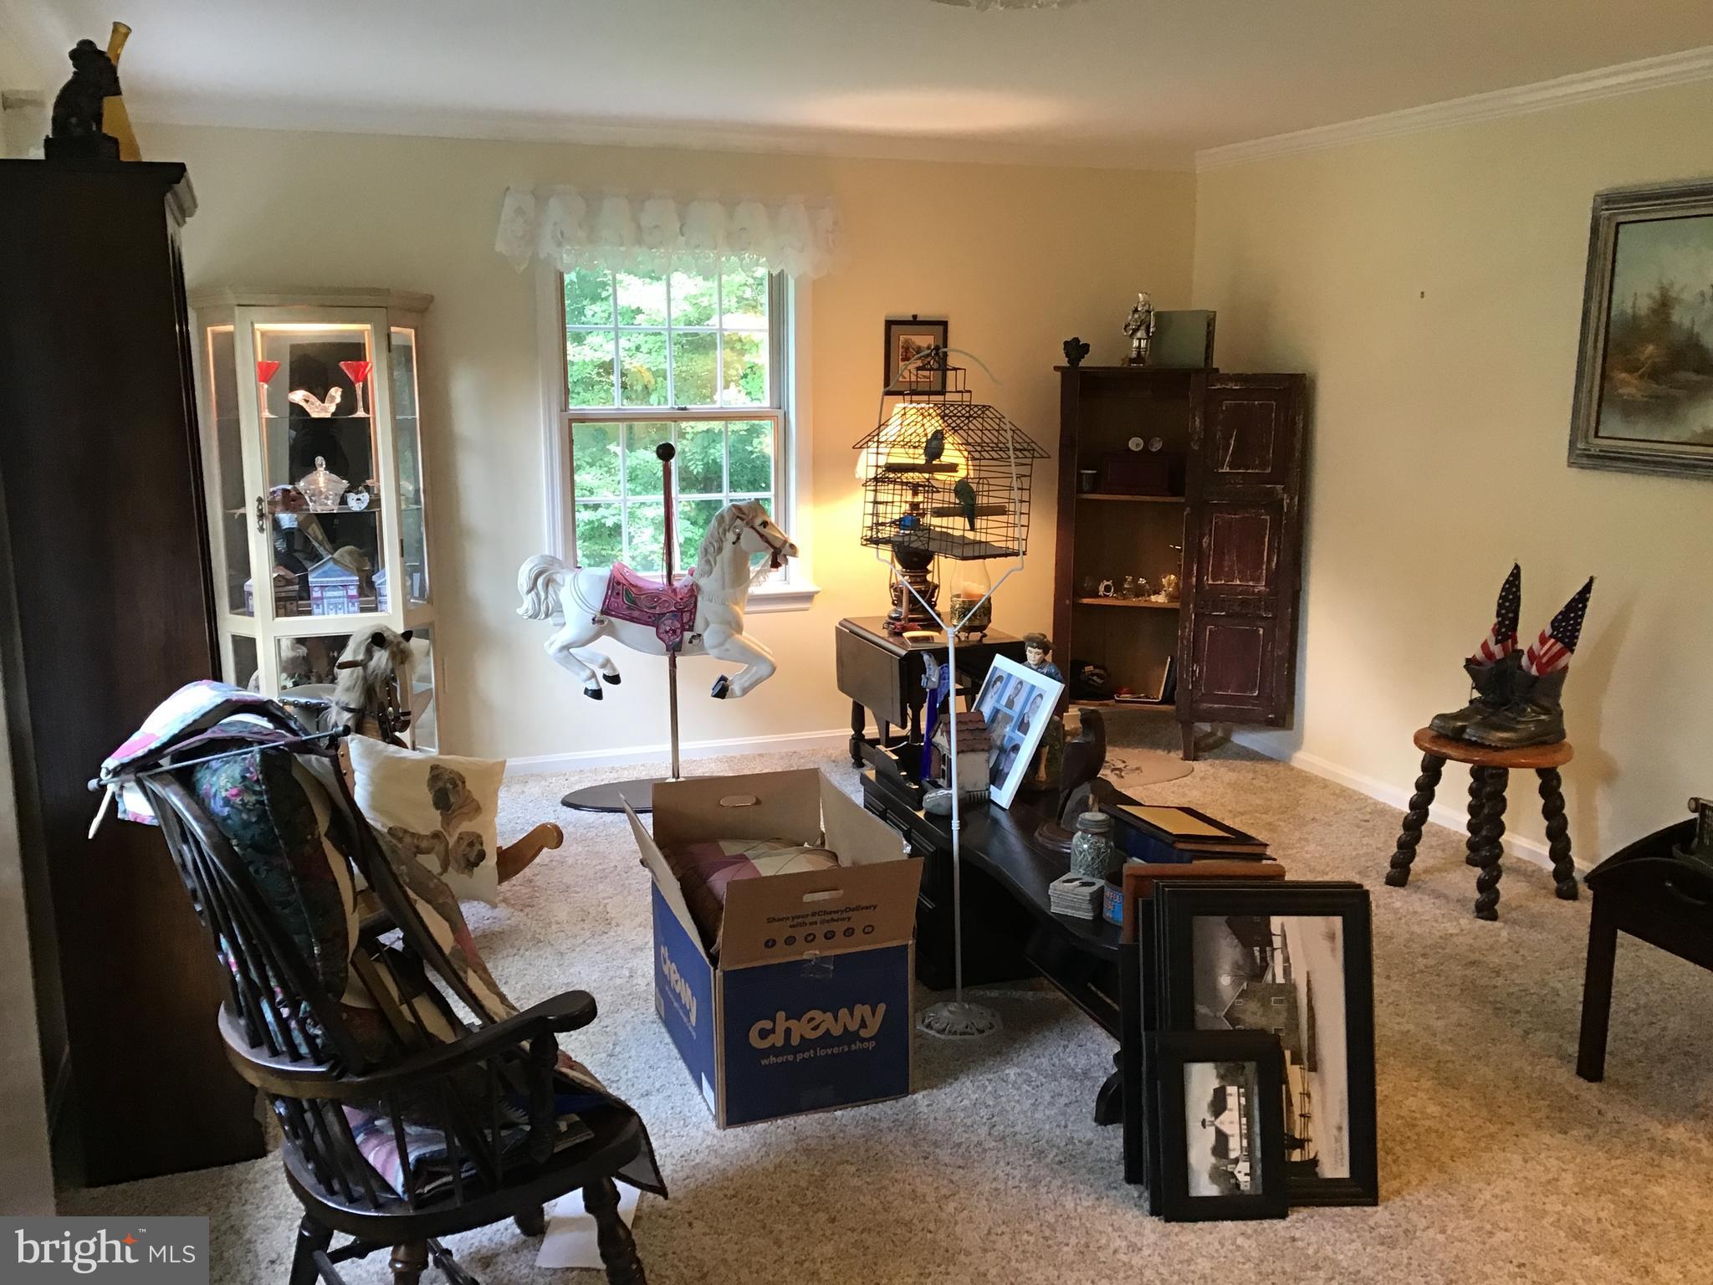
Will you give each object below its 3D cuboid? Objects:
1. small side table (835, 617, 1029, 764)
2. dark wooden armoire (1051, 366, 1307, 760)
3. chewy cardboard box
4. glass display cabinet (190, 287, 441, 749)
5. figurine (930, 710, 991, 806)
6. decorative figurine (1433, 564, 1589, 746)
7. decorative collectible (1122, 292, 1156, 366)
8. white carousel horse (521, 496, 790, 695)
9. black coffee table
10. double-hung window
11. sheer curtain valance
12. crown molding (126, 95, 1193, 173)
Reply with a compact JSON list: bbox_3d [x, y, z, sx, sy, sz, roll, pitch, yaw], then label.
[{"bbox_3d":[0.262,0.245,5.814,0.510,0.570,0.680,-4,12,-21],"label":"small side table"},{"bbox_3d":[1.288,-0.324,6.190,0.950,1.540,0.380,3,12,18],"label":"dark wooden armoire"},{"bbox_3d":[-0.206,0.685,3.573,0.512,0.577,0.692,-4,12,-20],"label":"chewy cardboard box"},{"bbox_3d":[-1.823,-0.293,5.341,0.790,1.820,0.350,-4,12,-19],"label":"glass display cabinet"},{"bbox_3d":[0.290,0.315,4.271,0.135,0.237,0.145,-4,12,-20],"label":"figurine"},{"bbox_3d":[1.944,0.029,4.561,0.370,0.500,0.270,-4,12,-21],"label":"decorative figurine"},{"bbox_3d":[1.115,-1.224,6.036,0.125,0.287,0.105,3,12,18],"label":"decorative collectible"},{"bbox_3d":[-0.717,-0.170,5.631,1.023,0.702,0.261,-2,11,-12],"label":"white carousel horse"},{"bbox_3d":[0.542,0.698,3.771,0.610,0.455,1.430,-4,12,-21],"label":"black coffee table"},{"bbox_3d":[-0.692,-0.855,5.972,0.940,1.344,0.120,-4,12,-20],"label":"double-hung window"},{"bbox_3d":[-0.693,-1.533,5.748,1.309,0.287,0.110,-4,12,-20],"label":"sheer curtain valance"},{"bbox_3d":[-0.550,-1.878,5.712,4.150,0.085,0.075,-4,12,-21],"label":"crown molding"}]

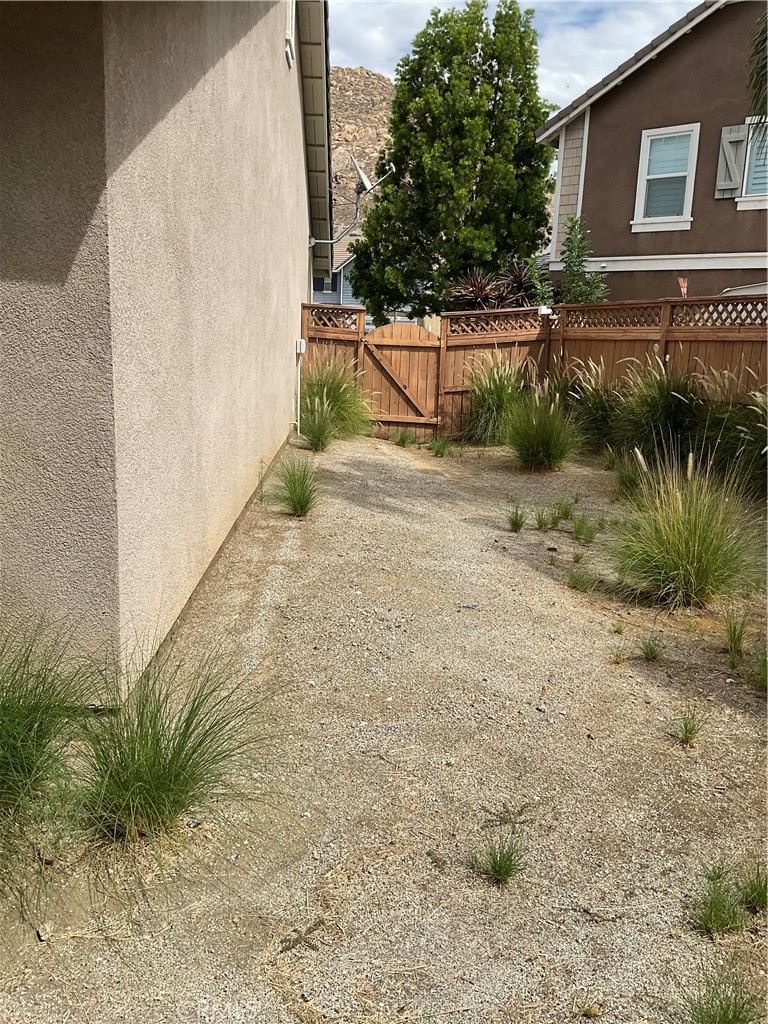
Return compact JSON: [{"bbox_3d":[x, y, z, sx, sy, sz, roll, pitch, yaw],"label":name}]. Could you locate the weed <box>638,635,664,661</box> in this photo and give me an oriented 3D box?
[{"bbox_3d":[1.309,0.666,4.213,0.118,0.134,0.109,6,11,18],"label":"weed"}]

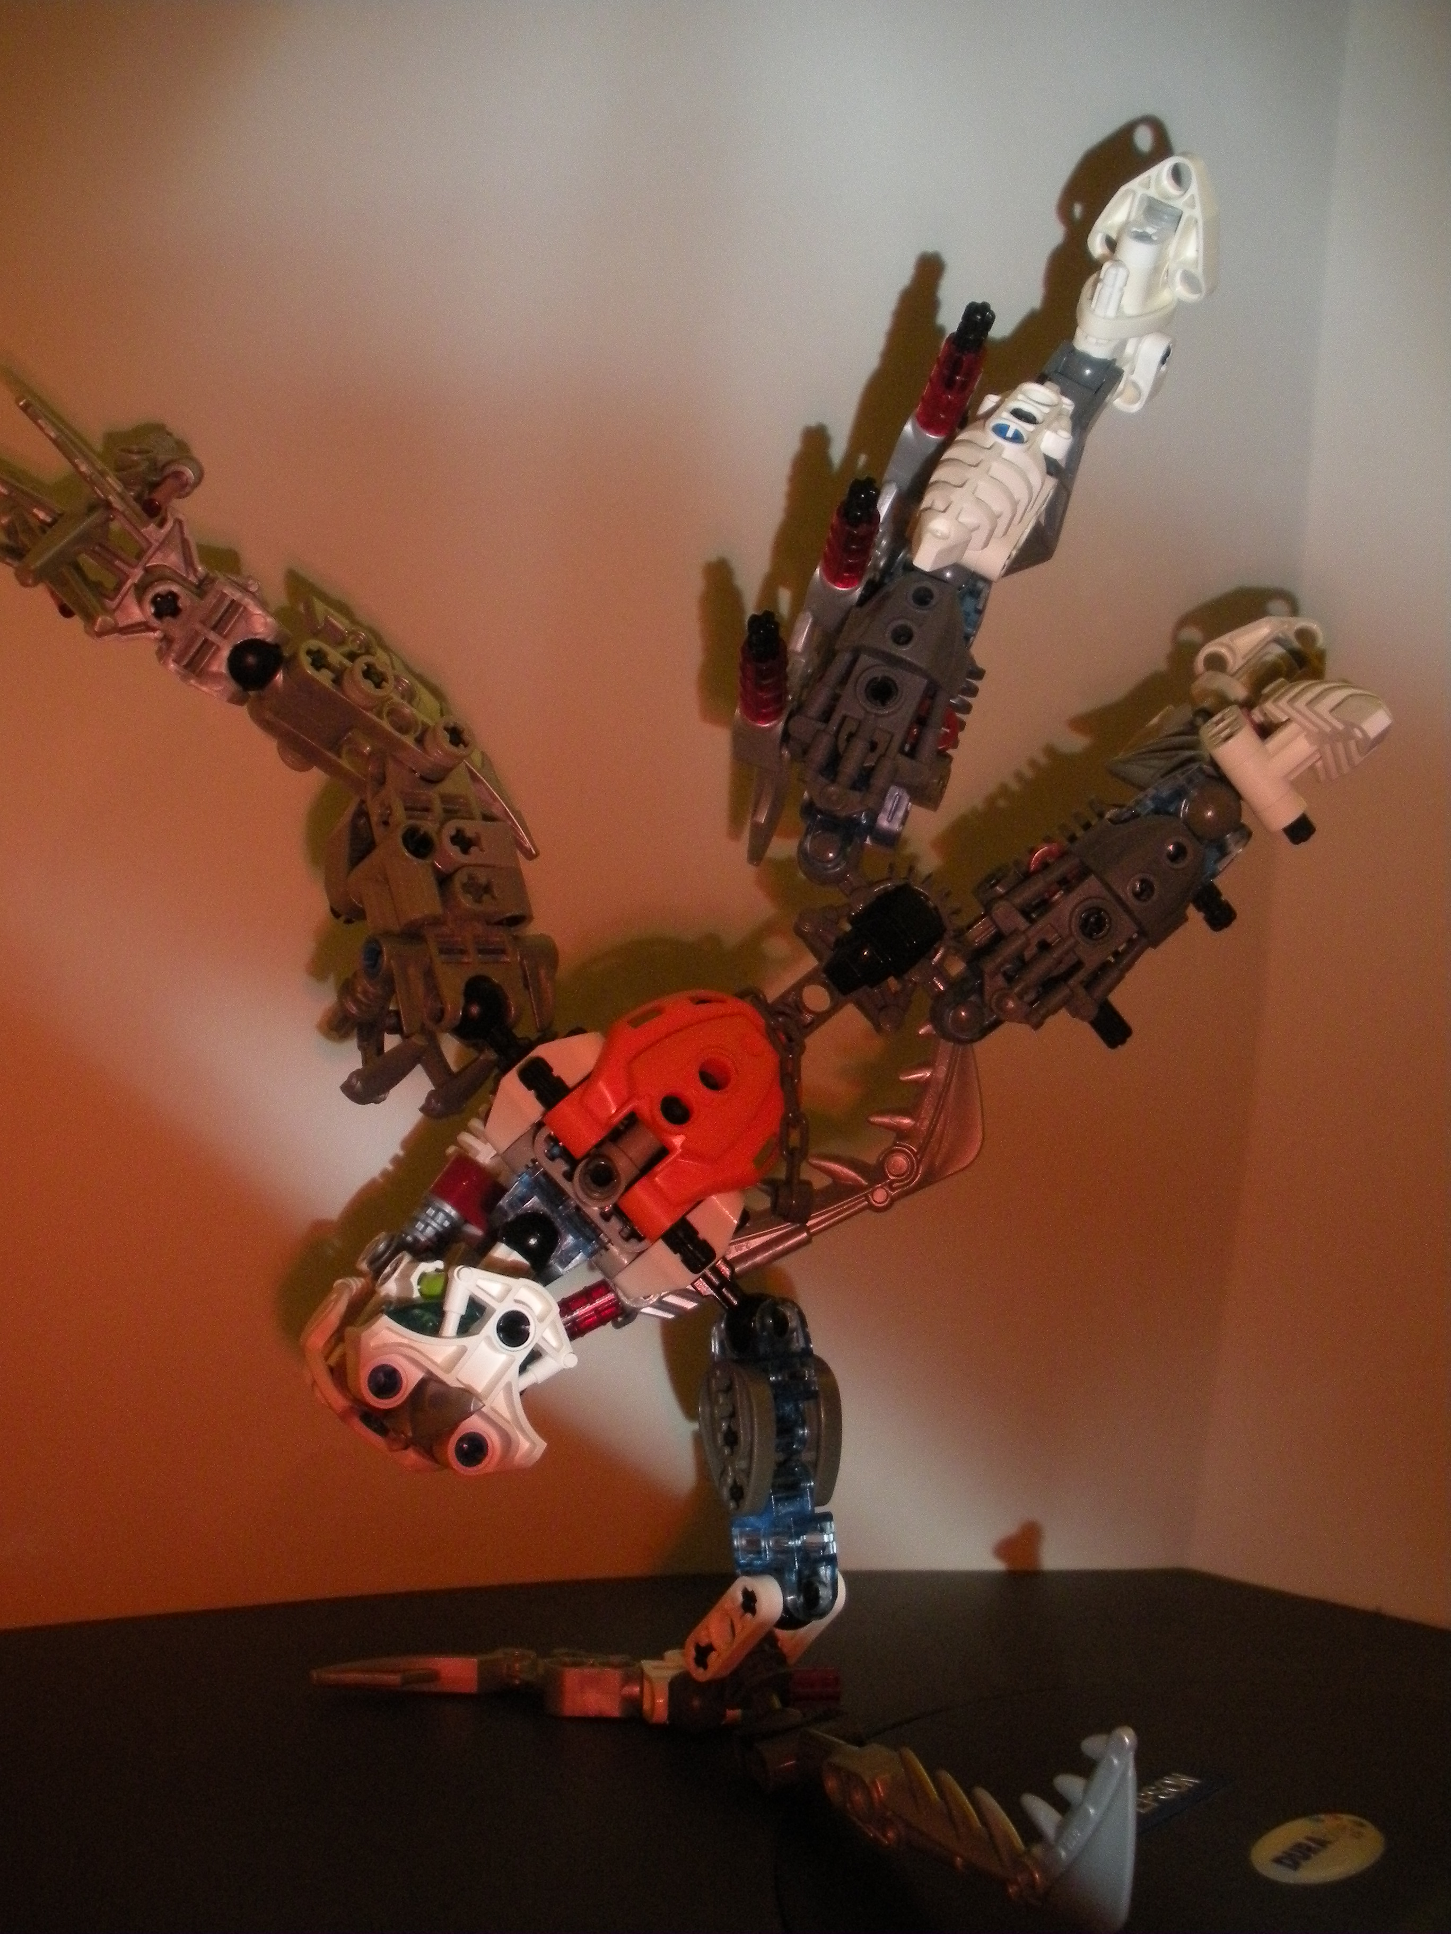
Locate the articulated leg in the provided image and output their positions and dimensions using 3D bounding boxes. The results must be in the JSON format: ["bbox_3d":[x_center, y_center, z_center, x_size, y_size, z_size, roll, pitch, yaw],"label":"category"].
[{"bbox_3d":[0.007,0.093,0.347,0.024,0.067,0.026,0,4,-31],"label":"articulated leg"}]

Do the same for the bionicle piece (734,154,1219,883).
[{"bbox_3d":[0.041,-0.081,0.343,0.047,0.145,0.046,27,-5,1],"label":"bionicle piece"}]

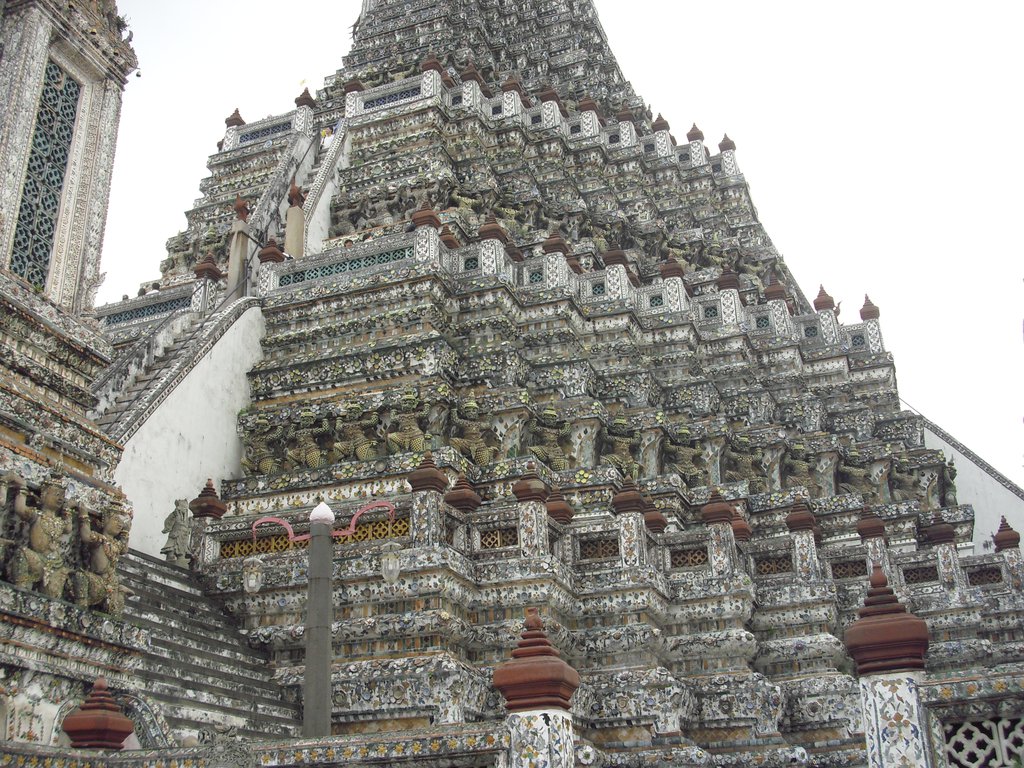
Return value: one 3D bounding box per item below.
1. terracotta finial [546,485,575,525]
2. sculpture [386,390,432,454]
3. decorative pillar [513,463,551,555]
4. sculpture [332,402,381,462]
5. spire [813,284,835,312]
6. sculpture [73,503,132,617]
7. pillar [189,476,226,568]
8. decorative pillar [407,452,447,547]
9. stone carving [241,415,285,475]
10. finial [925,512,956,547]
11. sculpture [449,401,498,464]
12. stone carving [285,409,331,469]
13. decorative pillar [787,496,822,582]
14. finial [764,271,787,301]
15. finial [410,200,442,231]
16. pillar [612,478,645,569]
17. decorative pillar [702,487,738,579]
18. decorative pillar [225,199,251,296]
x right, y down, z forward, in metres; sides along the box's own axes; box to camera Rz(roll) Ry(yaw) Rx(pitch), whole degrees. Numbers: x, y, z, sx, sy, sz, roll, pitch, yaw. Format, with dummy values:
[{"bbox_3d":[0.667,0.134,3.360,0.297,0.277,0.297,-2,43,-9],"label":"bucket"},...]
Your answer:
[{"bbox_3d":[0.829,2.135,20.142,0.504,0.693,0.504,-10,-24,18],"label":"terracotta finial"},{"bbox_3d":[-1.924,0.754,21.097,0.787,1.449,0.473,-10,-24,18],"label":"sculpture"},{"bbox_3d":[0.339,2.133,18.957,0.500,1.747,0.500,-10,-25,19],"label":"decorative pillar"},{"bbox_3d":[-2.824,0.839,20.283,0.804,1.164,0.432,-10,-25,19],"label":"sculpture"},{"bbox_3d":[7.193,-2.006,26.087,0.460,0.650,0.460,-10,-25,17],"label":"spire"},{"bbox_3d":[-5.348,2.230,14.512,0.441,1.449,0.662,-10,-24,18],"label":"sculpture"},{"bbox_3d":[-4.842,2.202,17.852,0.465,1.470,0.465,-10,-25,17],"label":"pillar"},{"bbox_3d":[-1.281,1.731,17.053,0.475,1.510,0.475,-10,-25,17],"label":"decorative pillar"},{"bbox_3d":[-4.991,1.213,22.493,0.860,1.360,0.450,-10,-25,19],"label":"stone carving"},{"bbox_3d":[8.391,2.862,22.138,0.510,0.692,0.510,-10,-25,19],"label":"finial"},{"bbox_3d":[-0.704,0.869,20.566,0.804,1.224,0.432,-10,-25,19],"label":"sculpture"},{"bbox_3d":[-4.007,1.066,22.139,0.860,1.360,0.450,-10,-25,19],"label":"stone carving"},{"bbox_3d":[5.445,2.879,20.994,0.504,1.682,0.504,-10,-24,18],"label":"decorative pillar"},{"bbox_3d":[6.057,-2.231,25.995,0.480,0.624,0.480,-10,-25,19],"label":"finial"},{"bbox_3d":[-1.863,-3.662,24.253,0.504,0.693,0.504,-10,-24,18],"label":"finial"},{"bbox_3d":[2.100,2.394,19.595,0.504,1.682,0.504,-10,-24,18],"label":"pillar"},{"bbox_3d":[3.758,2.689,20.348,0.500,1.683,0.500,-10,-25,19],"label":"decorative pillar"},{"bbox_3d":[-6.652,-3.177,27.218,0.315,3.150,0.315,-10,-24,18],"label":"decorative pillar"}]

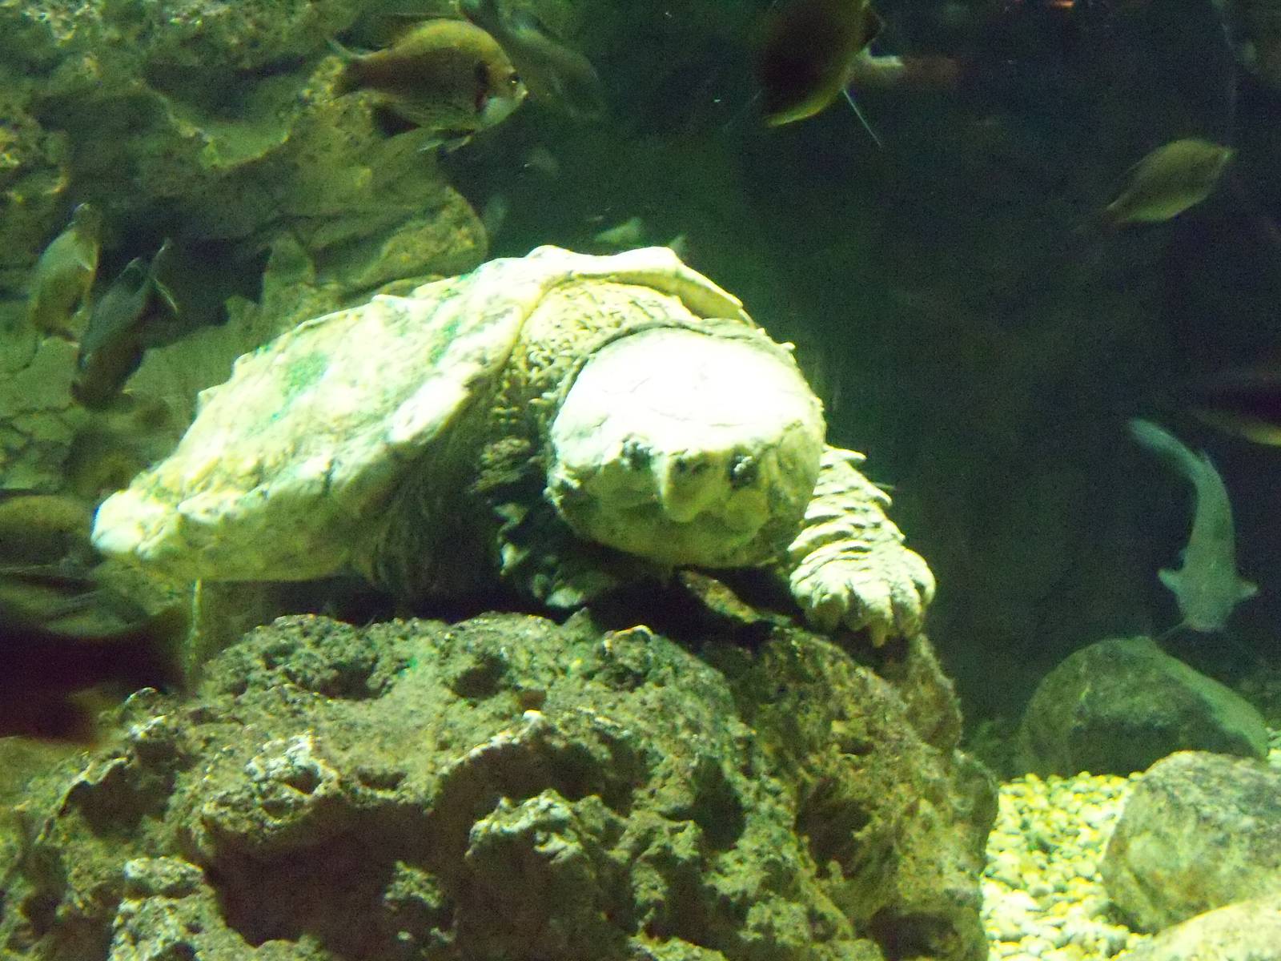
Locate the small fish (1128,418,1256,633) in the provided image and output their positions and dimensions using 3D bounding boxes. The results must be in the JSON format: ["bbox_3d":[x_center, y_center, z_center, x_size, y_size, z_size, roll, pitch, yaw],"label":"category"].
[{"bbox_3d":[0.610,0.049,2.050,0.125,0.260,0.070,-10,-31,-6],"label":"small fish"}]

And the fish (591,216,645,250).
[{"bbox_3d":[-0.028,-0.321,2.400,0.075,0.035,0.022,-18,9,-9],"label":"fish"}]

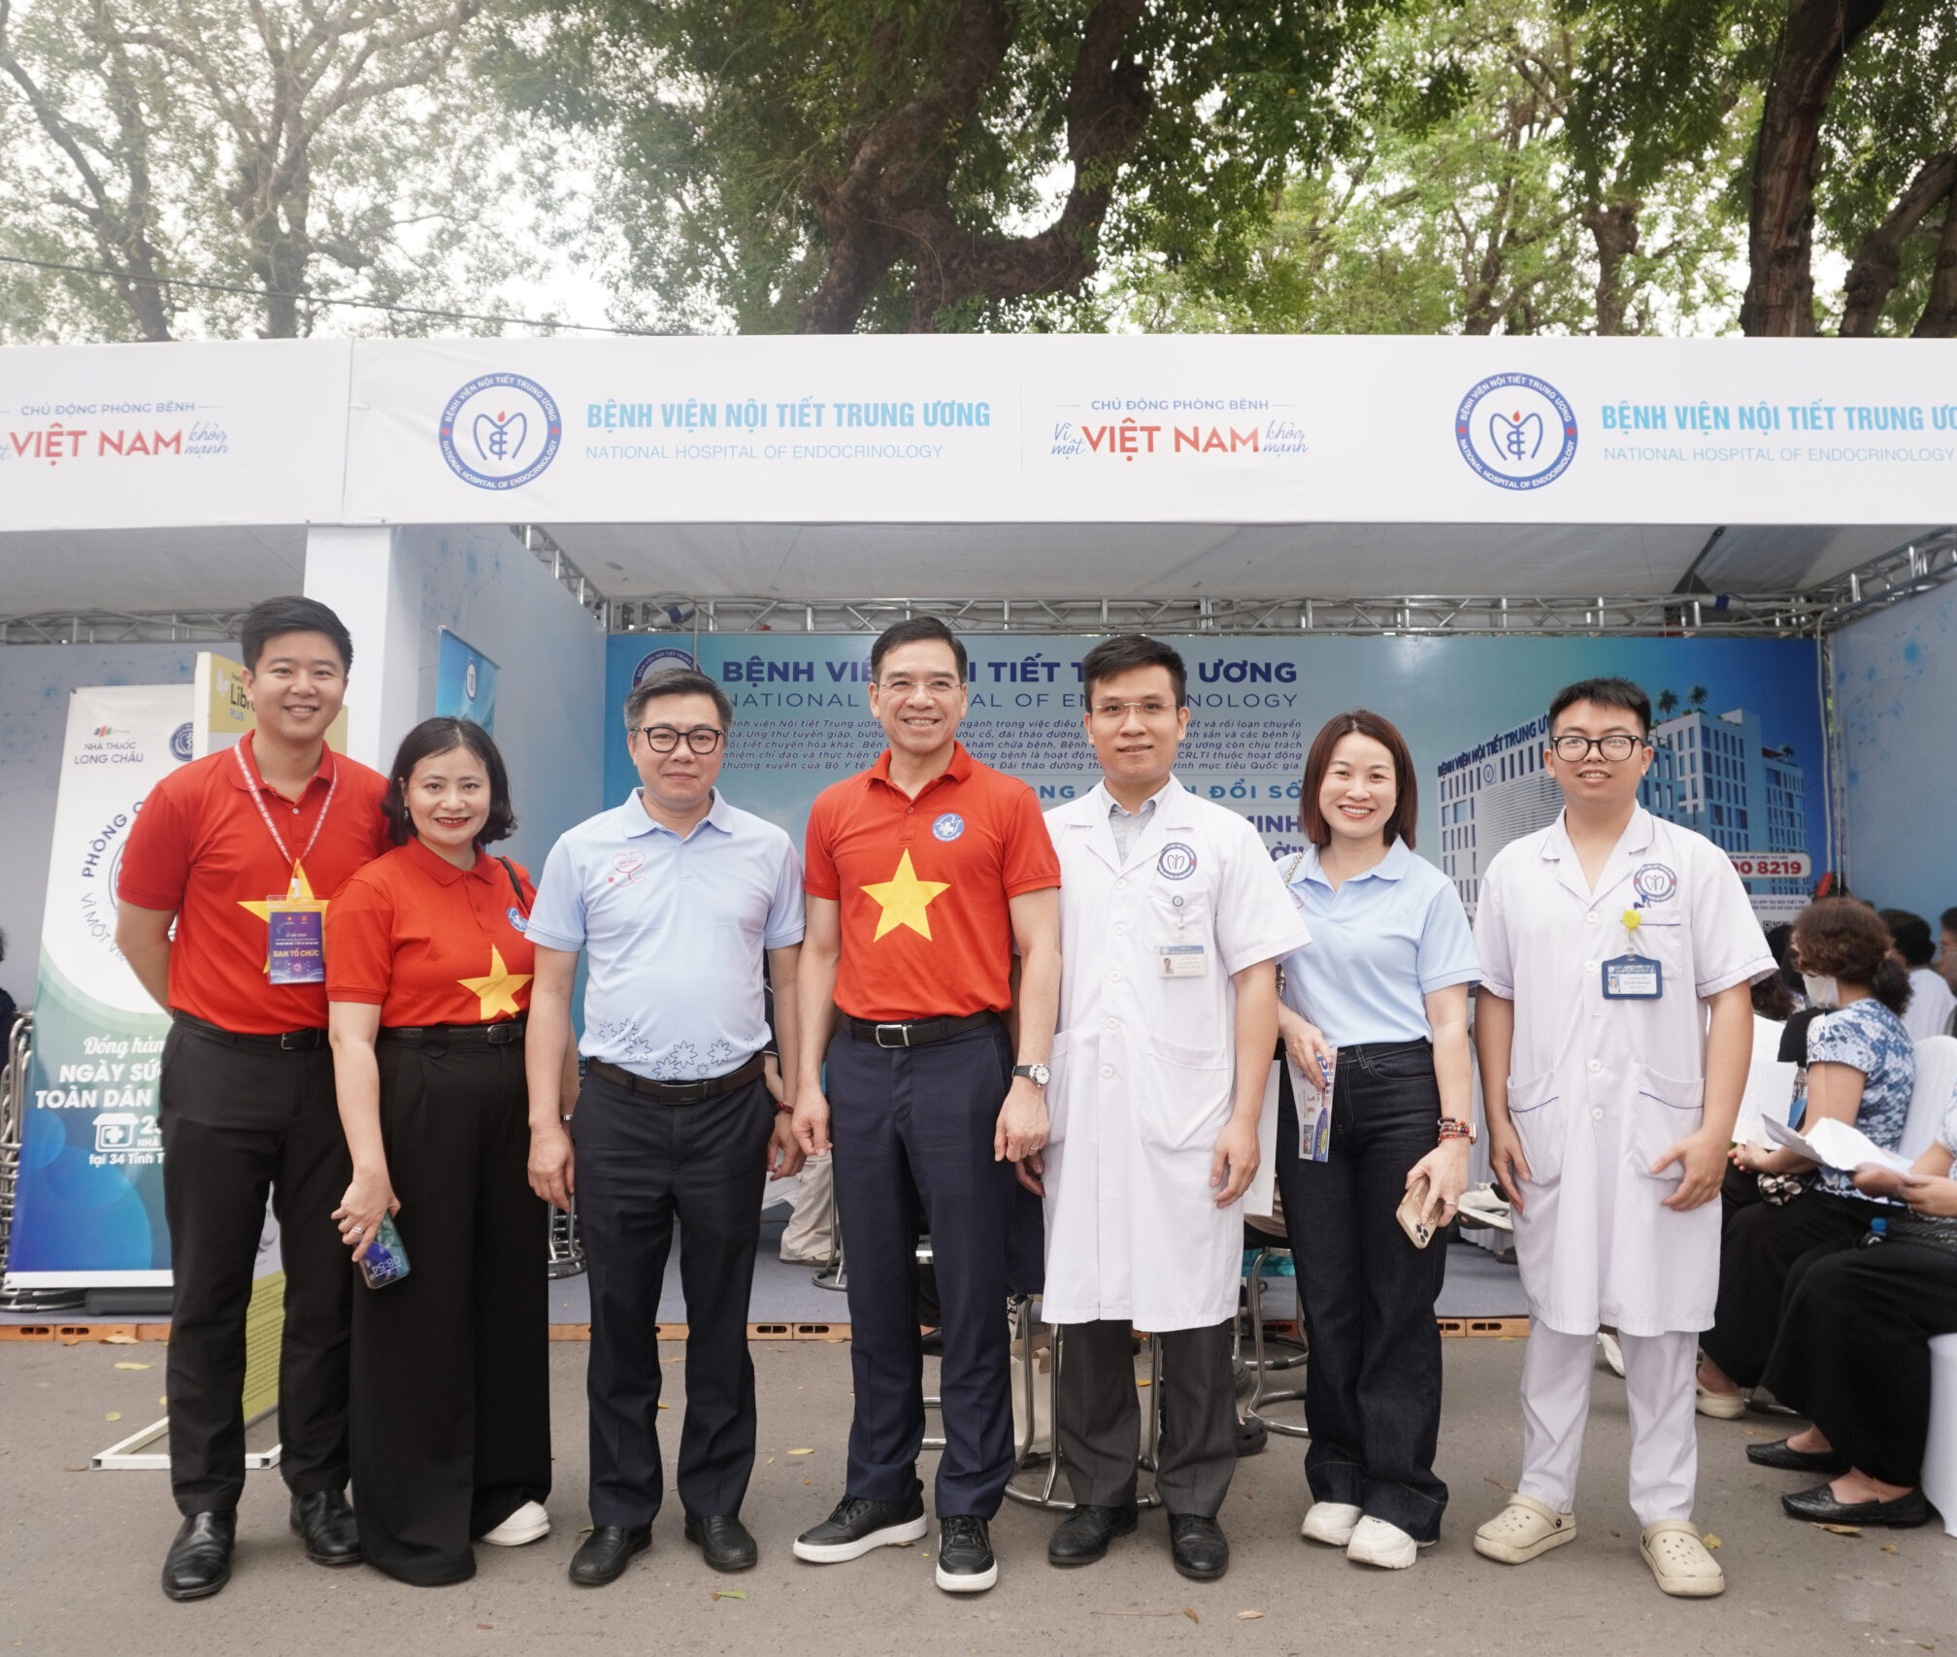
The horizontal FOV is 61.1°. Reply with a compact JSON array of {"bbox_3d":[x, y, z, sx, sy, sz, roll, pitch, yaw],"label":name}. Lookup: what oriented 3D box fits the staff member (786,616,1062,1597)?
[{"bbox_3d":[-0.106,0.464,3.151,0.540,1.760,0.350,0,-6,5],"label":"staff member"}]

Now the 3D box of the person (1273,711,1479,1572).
[{"bbox_3d":[0.777,0.559,3.277,0.470,1.595,0.340,-2,-6,21],"label":"person"}]

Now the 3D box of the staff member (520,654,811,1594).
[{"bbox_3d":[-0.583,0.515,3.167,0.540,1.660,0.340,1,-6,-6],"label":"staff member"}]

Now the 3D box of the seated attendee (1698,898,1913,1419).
[{"bbox_3d":[2.040,0.826,4.238,0.820,1.260,0.520,-2,-6,21],"label":"seated attendee"}]

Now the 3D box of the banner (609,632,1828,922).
[{"bbox_3d":[1.030,0.386,7.198,5.350,2.500,0.060,0,-6,-1],"label":"banner"}]

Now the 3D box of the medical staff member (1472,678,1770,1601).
[{"bbox_3d":[1.183,0.525,3.166,0.560,1.641,0.360,-2,-6,17],"label":"medical staff member"}]

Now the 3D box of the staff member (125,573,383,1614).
[{"bbox_3d":[-1.333,0.444,3.153,0.540,1.799,0.350,1,-6,-11],"label":"staff member"}]

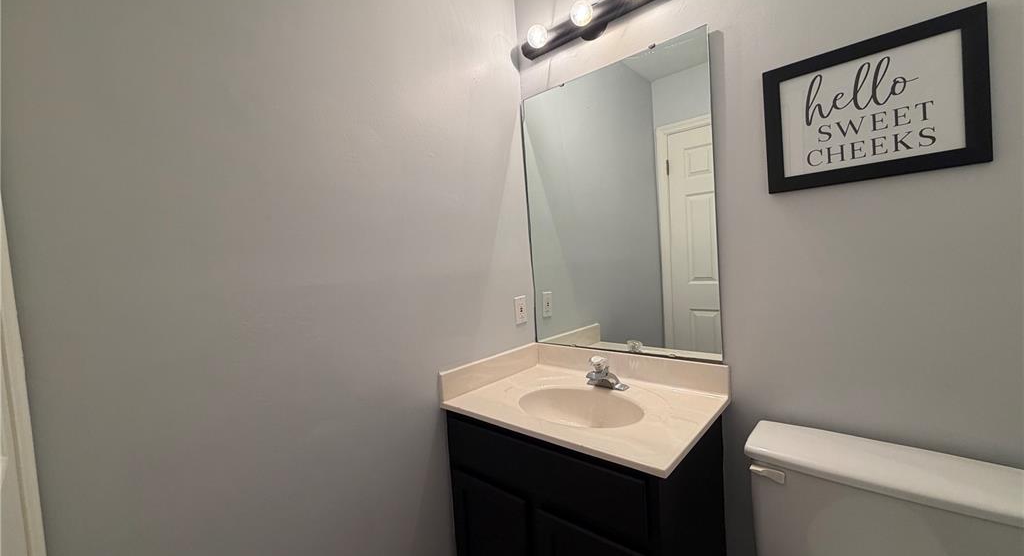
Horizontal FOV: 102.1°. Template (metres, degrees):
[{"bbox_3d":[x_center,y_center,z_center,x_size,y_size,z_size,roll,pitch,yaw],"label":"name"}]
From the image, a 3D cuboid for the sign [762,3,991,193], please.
[{"bbox_3d":[0.899,-0.426,1.059,0.428,0.345,0.018,-2,3,42],"label":"sign"}]

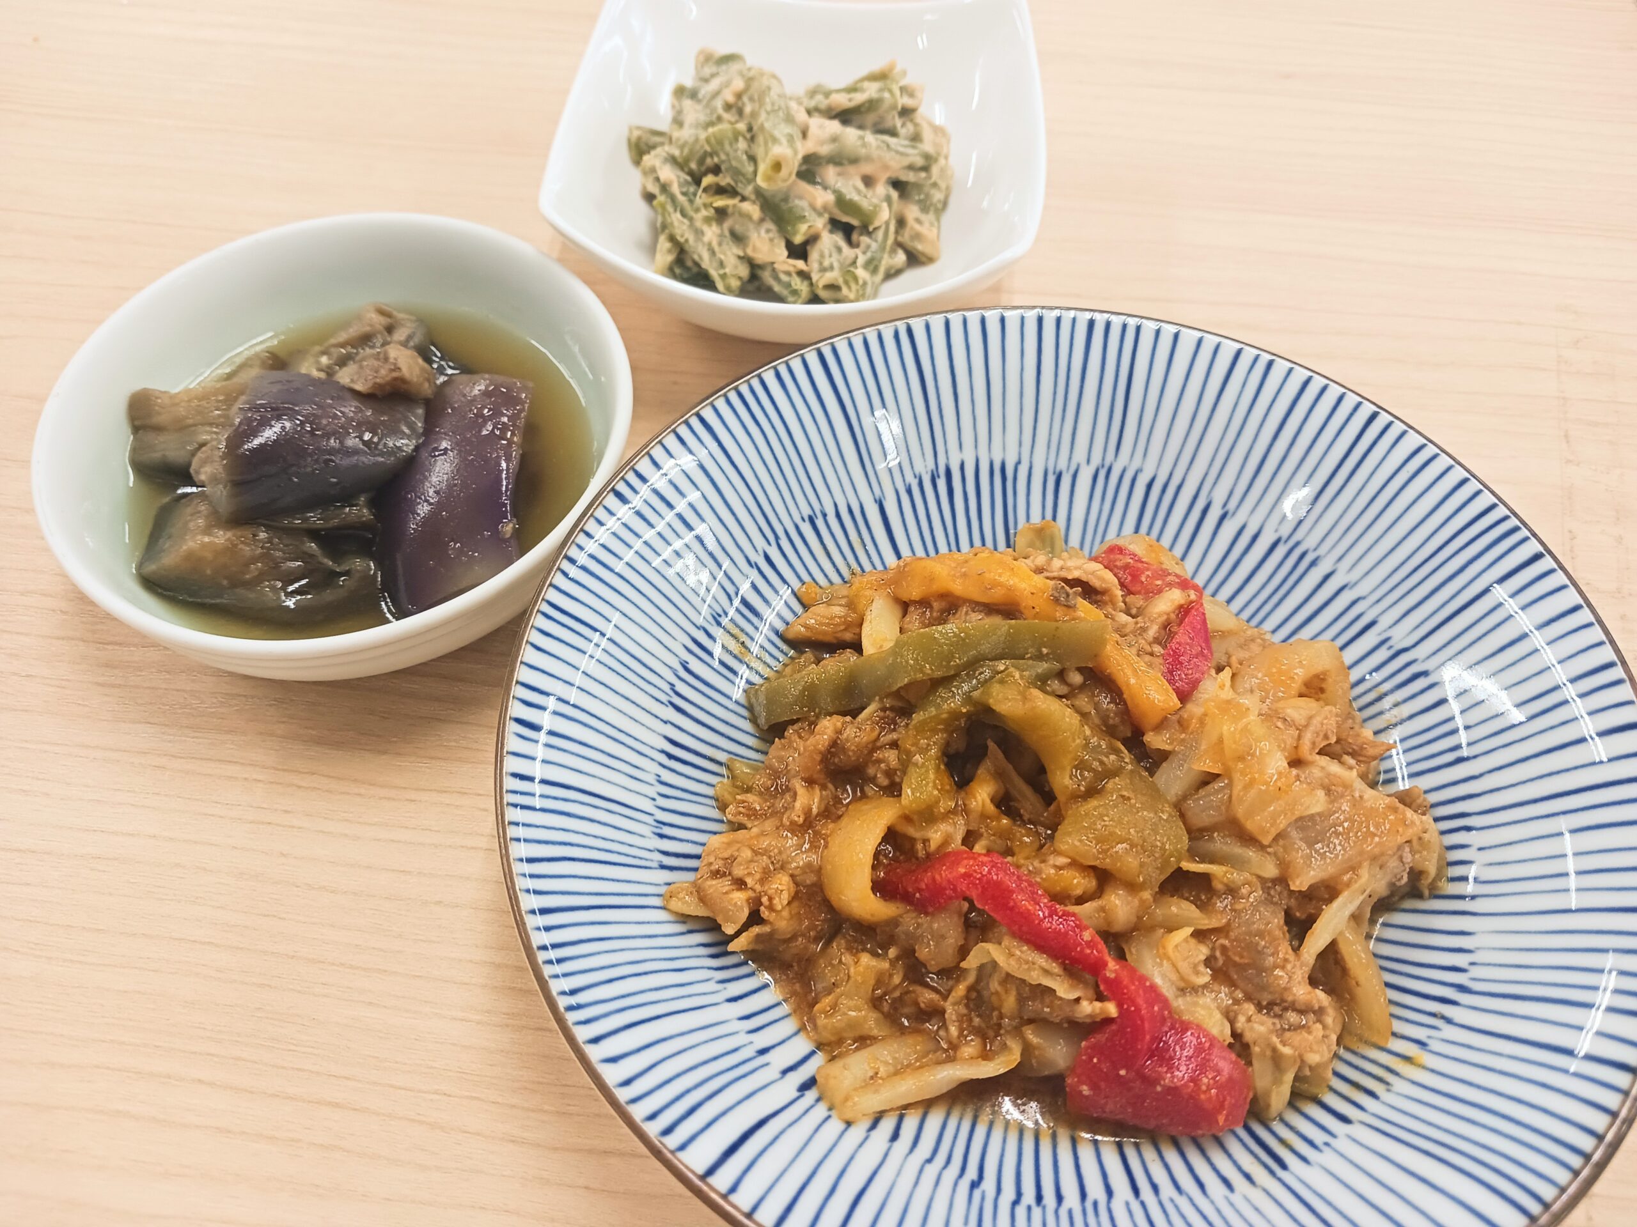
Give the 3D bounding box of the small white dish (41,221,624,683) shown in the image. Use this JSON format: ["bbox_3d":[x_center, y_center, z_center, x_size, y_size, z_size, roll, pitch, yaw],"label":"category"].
[{"bbox_3d":[-0.107,-0.032,0.303,0.128,0.047,0.128,2,57,0],"label":"small white dish"}]

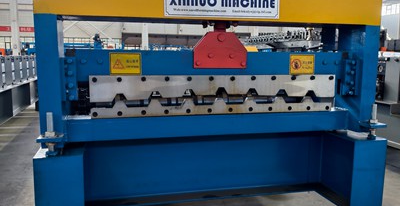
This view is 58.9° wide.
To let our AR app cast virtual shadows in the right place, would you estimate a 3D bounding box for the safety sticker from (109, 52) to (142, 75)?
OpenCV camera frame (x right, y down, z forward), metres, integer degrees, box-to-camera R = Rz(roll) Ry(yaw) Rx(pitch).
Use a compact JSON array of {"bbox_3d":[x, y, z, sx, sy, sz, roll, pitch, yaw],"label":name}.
[{"bbox_3d":[-0.355,-0.187,1.698,0.144,0.103,0.005,-1,7,-13],"label":"safety sticker"}]

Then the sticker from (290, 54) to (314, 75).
[{"bbox_3d":[0.551,-0.207,1.910,0.144,0.103,0.005,-1,7,-13],"label":"sticker"}]

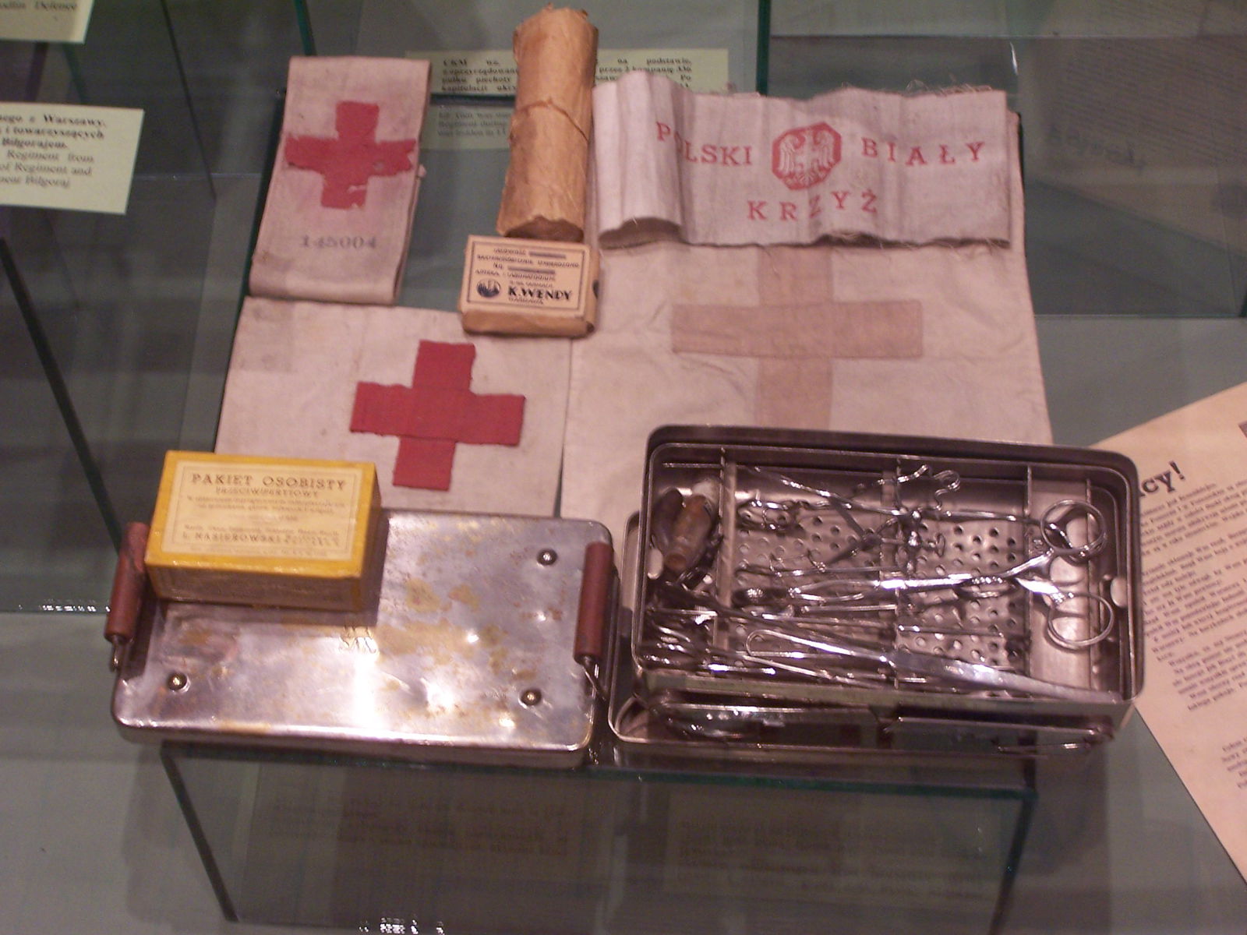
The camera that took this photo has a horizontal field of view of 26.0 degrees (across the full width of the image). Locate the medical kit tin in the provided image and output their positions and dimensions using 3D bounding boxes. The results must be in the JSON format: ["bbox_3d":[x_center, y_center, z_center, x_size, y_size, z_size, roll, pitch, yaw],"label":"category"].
[{"bbox_3d":[-0.005,0.060,1.246,0.471,0.075,0.141,3,57,3],"label":"medical kit tin"}]

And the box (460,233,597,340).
[{"bbox_3d":[-0.048,-0.092,1.375,0.065,0.018,0.048,3,57,3],"label":"box"}]

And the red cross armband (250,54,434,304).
[{"bbox_3d":[-0.146,-0.152,1.419,0.076,0.016,0.156,3,57,3],"label":"red cross armband"}]

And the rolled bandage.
[{"bbox_3d":[-0.039,-0.175,1.416,0.044,0.044,0.143,2,57,2],"label":"rolled bandage"}]

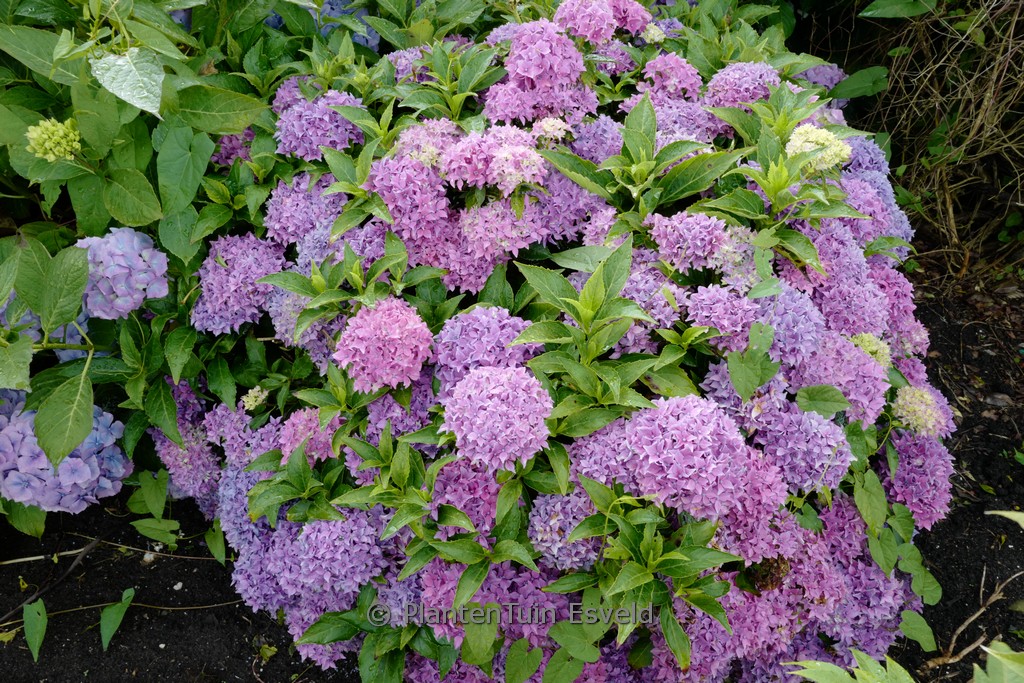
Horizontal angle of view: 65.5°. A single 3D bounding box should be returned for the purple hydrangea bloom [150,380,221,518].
[{"bbox_3d":[-0.593,0.197,1.450,0.140,0.200,0.150,0,36,0],"label":"purple hydrangea bloom"}]

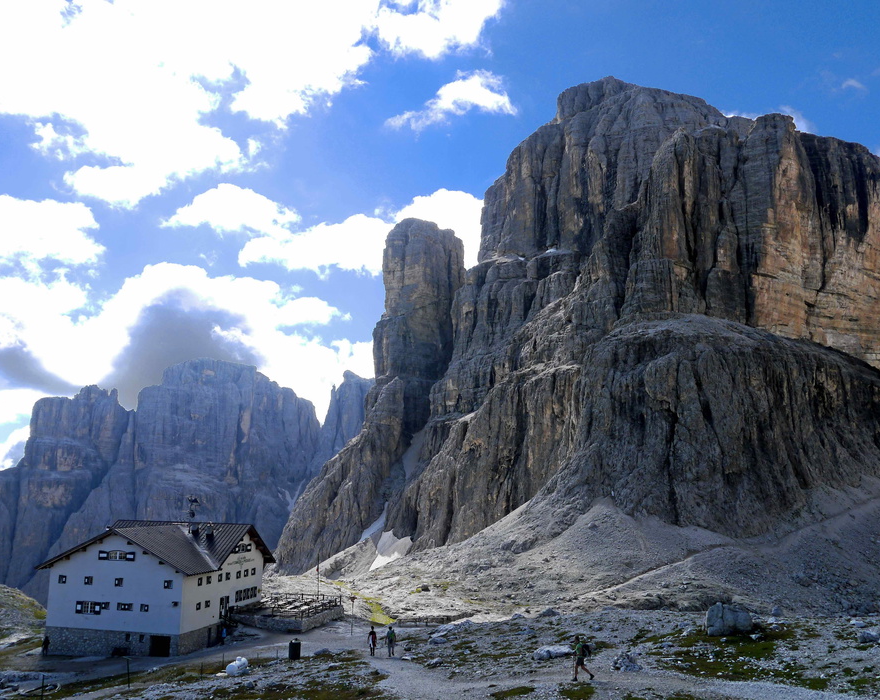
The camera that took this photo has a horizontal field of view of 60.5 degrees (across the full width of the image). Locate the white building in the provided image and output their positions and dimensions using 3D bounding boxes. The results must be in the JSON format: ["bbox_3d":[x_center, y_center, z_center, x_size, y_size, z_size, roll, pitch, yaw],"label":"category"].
[{"bbox_3d":[-30.262,25.405,82.698,17.930,12.580,17.810,-3,-11,16],"label":"white building"}]

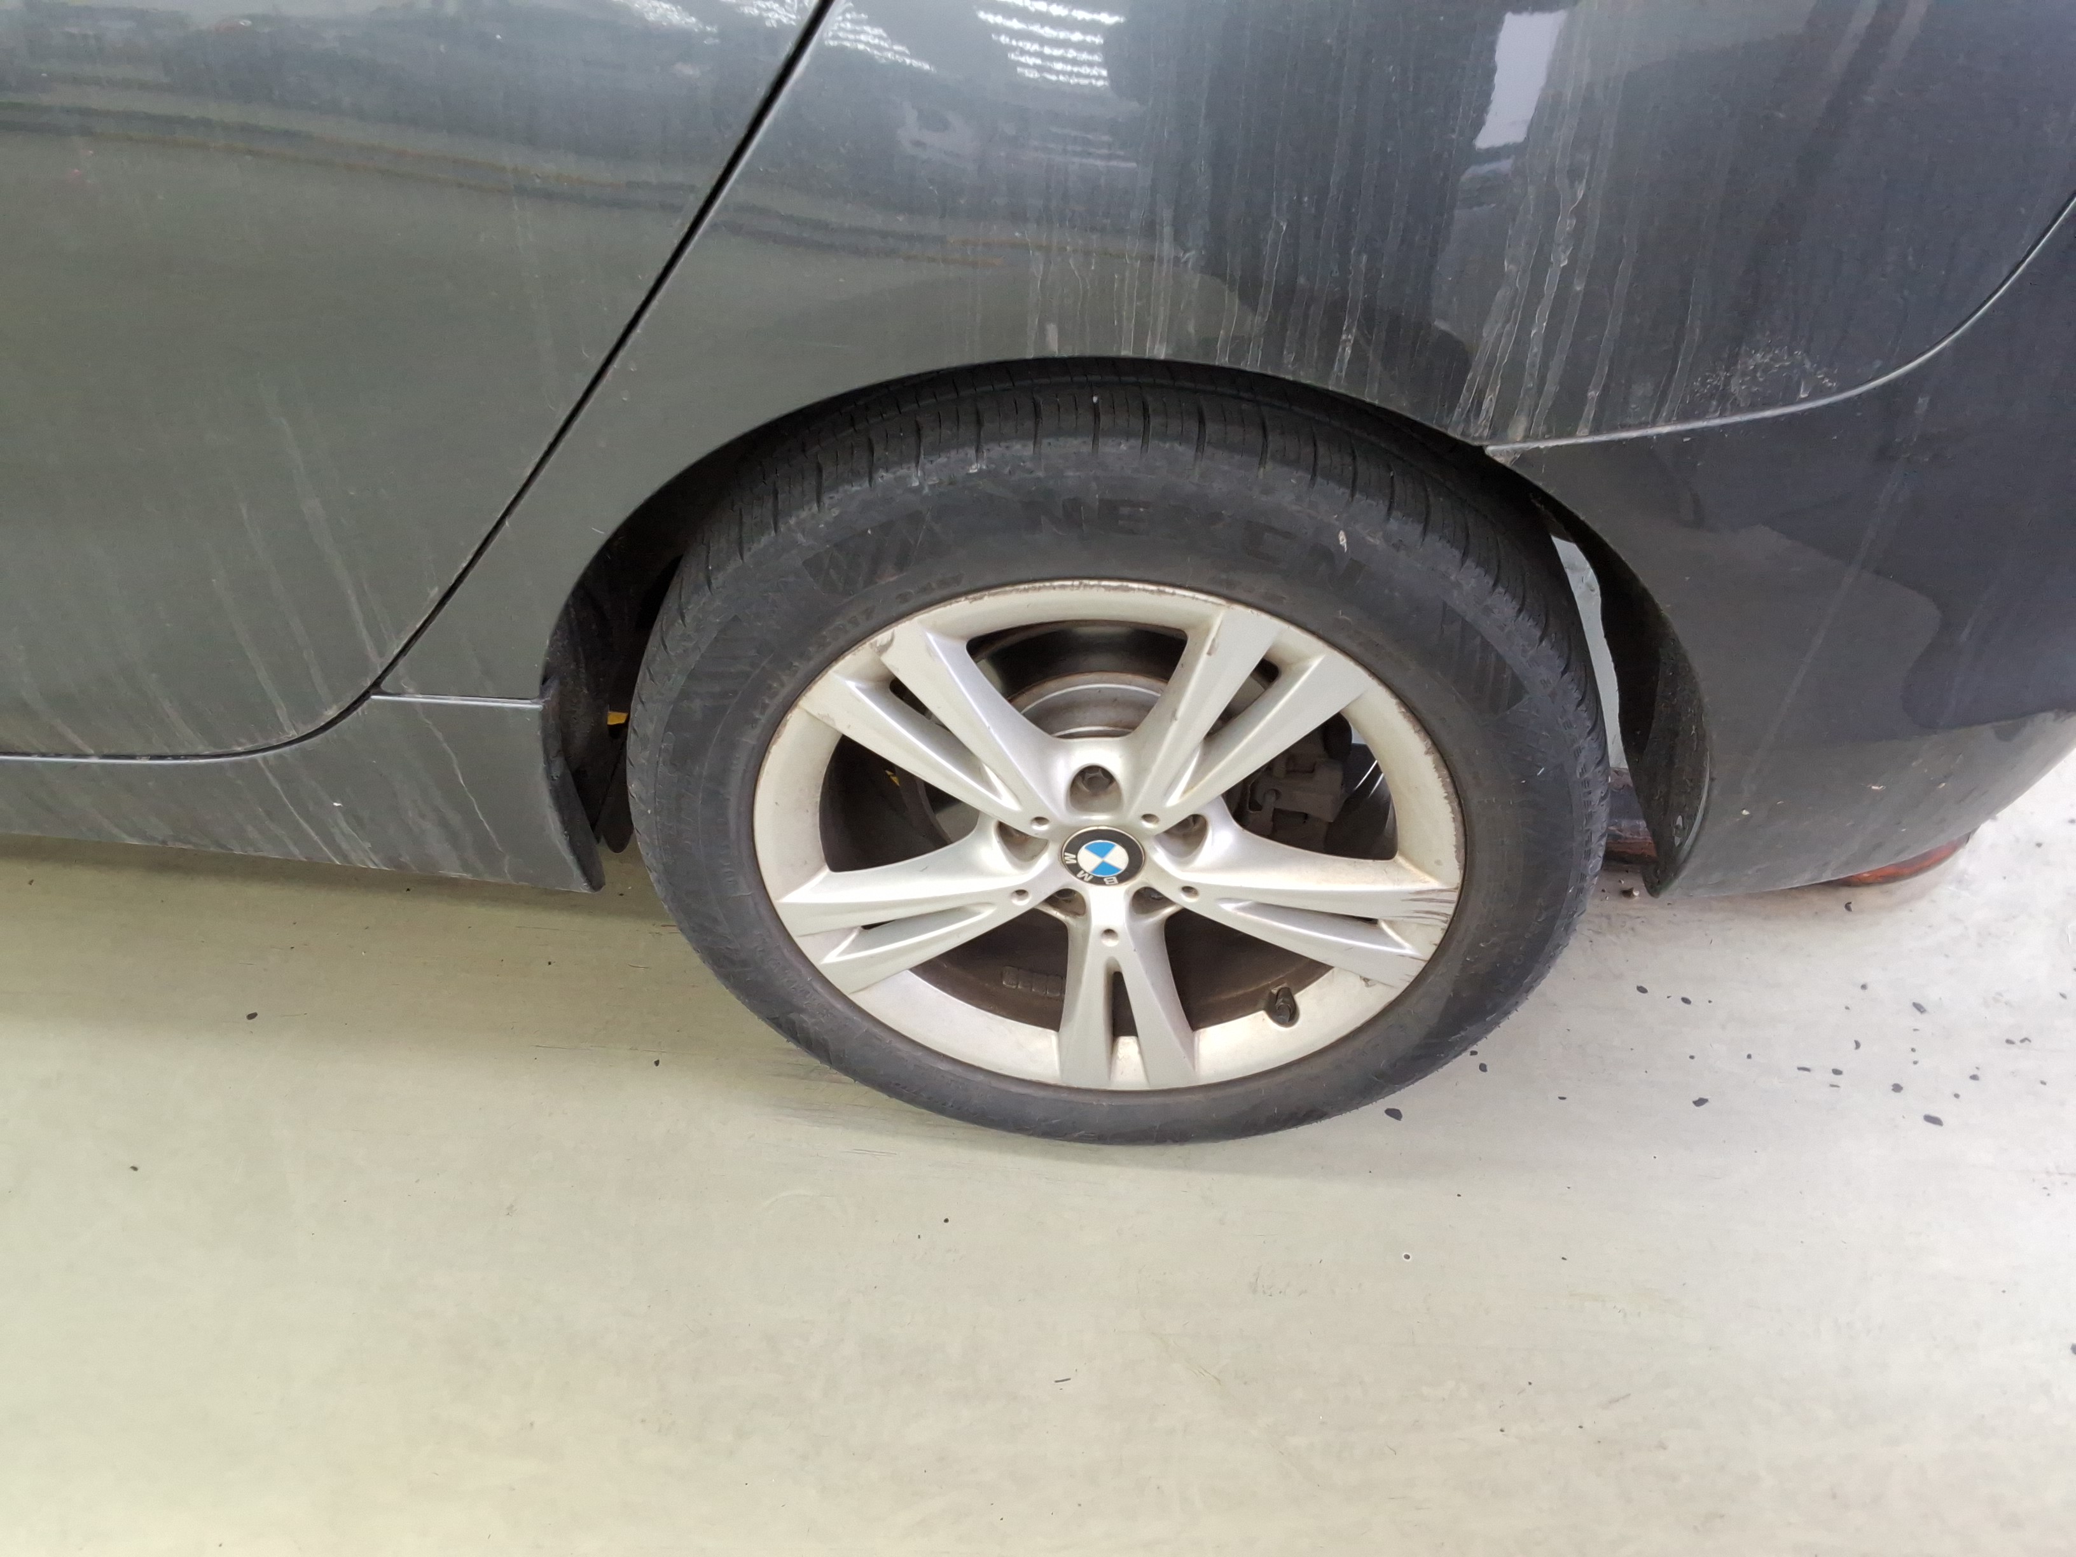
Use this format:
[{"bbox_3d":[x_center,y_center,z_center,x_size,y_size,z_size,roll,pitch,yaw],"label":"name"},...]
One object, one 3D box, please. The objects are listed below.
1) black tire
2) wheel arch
[{"bbox_3d":[0.051,-0.004,1.187,0.657,0.650,0.215,4,43,3],"label":"black tire"},{"bbox_3d":[0.053,-0.115,1.050,0.745,0.420,0.180,4,43,3],"label":"wheel arch"}]

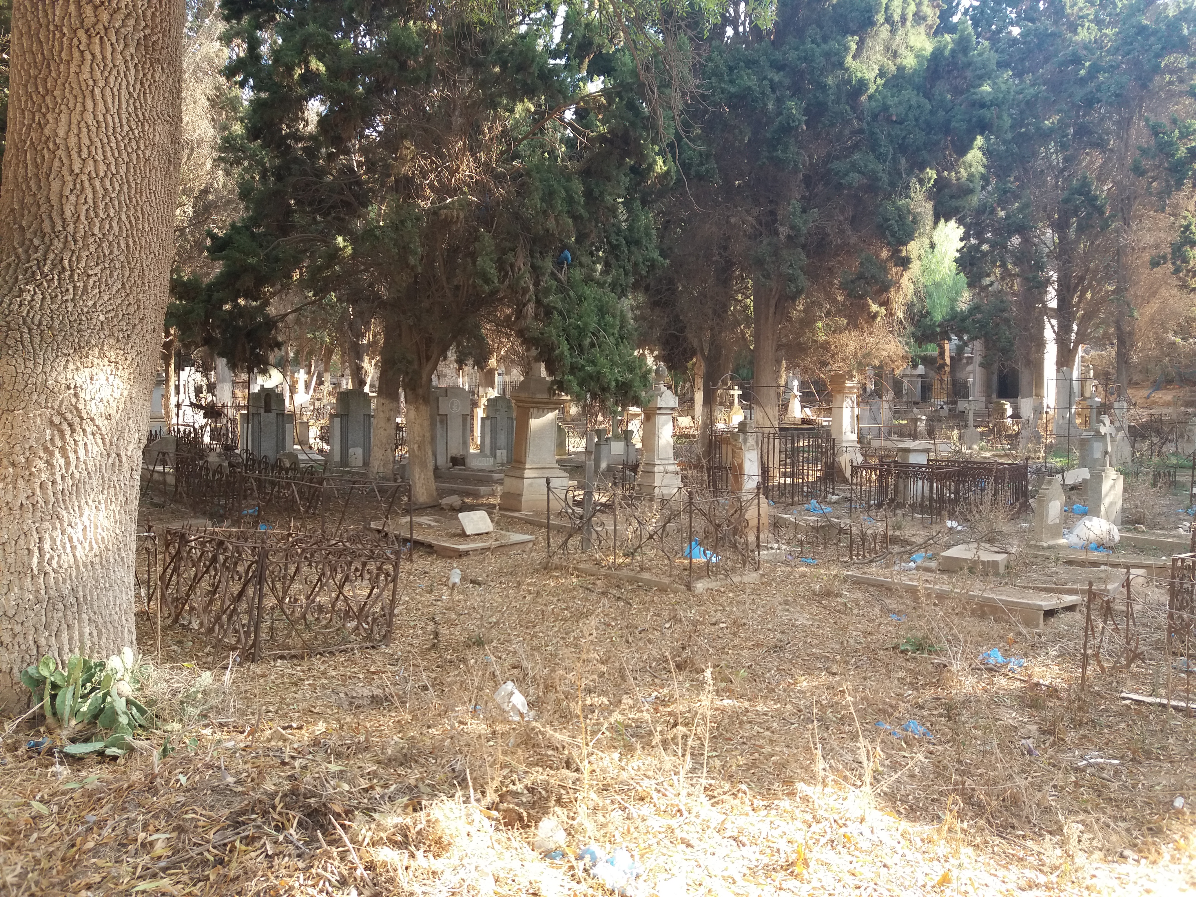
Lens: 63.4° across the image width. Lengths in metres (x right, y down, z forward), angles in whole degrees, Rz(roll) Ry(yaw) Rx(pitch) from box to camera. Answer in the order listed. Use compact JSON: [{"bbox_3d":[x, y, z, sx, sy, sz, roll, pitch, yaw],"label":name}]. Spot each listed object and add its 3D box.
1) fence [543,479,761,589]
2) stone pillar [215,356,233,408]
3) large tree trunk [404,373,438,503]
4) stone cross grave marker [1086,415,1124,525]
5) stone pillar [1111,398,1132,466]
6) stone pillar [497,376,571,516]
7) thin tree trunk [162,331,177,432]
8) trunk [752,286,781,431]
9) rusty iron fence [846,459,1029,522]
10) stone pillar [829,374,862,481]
[{"bbox_3d":[0.542,0.799,10.044,1.070,0.930,2.130,-1,3,-42],"label":"fence"},{"bbox_3d":[-11.590,-1.852,29.951,0.460,1.850,0.420,0,3,0],"label":"stone pillar"},{"bbox_3d":[-2.875,-0.142,15.707,0.440,2.064,0.440,-1,2,-30],"label":"large tree trunk"},{"bbox_3d":[6.340,0.276,12.064,0.380,1.380,0.250,-2,4,-33],"label":"stone cross grave marker"},{"bbox_3d":[11.348,-0.342,20.961,0.360,1.480,0.300,-2,3,-30],"label":"stone pillar"},{"bbox_3d":[-0.896,-0.115,13.499,0.740,1.930,0.740,-2,3,-27],"label":"stone pillar"},{"bbox_3d":[-14.146,-2.172,31.946,0.420,3.388,0.420,-1,2,-30],"label":"thin tree trunk"},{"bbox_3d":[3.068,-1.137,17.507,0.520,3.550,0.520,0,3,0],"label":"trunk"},{"bbox_3d":[5.349,0.666,15.214,1.720,0.900,2.140,-1,3,-38],"label":"rusty iron fence"},{"bbox_3d":[5.262,-0.420,20.597,0.500,2.277,0.500,-1,3,-36],"label":"stone pillar"}]

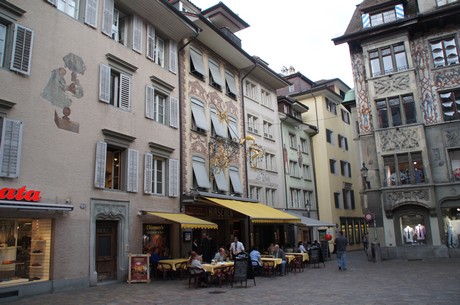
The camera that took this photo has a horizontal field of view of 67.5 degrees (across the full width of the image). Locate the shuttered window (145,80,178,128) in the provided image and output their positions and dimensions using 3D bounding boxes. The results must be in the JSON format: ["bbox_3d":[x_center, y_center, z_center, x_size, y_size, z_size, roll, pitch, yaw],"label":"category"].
[{"bbox_3d":[-3.764,-2.514,19.265,0.200,1.893,2.622,-11,-16,30],"label":"shuttered window"}]

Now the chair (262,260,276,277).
[{"bbox_3d":[1.694,4.964,14.983,0.490,0.760,0.520,-10,-15,29],"label":"chair"}]

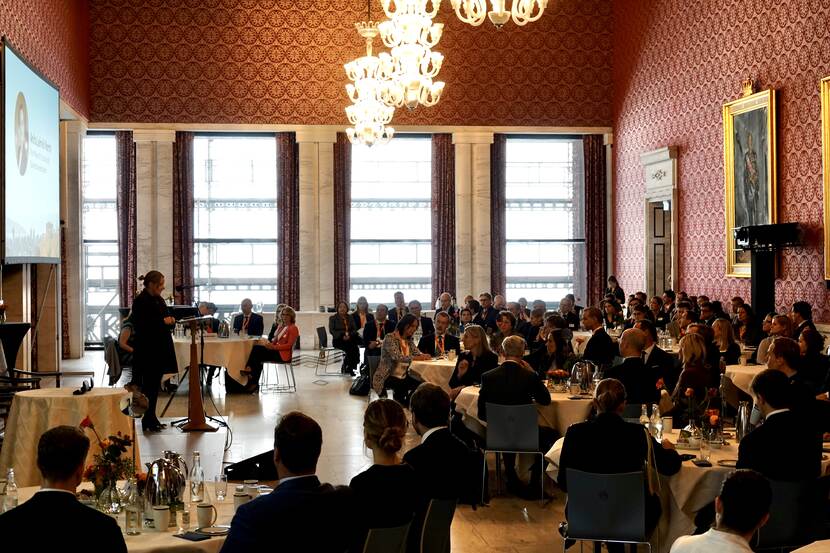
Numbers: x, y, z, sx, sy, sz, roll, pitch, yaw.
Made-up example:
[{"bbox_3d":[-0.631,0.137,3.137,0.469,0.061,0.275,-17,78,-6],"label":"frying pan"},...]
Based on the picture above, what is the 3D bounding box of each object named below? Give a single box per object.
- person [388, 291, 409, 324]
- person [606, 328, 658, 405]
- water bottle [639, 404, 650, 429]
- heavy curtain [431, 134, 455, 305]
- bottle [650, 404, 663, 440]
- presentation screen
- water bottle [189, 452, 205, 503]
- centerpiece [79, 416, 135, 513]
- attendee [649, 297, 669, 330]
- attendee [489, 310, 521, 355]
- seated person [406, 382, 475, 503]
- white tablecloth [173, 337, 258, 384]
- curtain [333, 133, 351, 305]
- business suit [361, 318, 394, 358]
[{"bbox_3d":[-0.300,0.958,24.100,0.520,1.320,0.780,0,1,7],"label":"person"},{"bbox_3d":[1.660,1.080,10.800,0.560,1.330,0.800,0,1,-22],"label":"person"},{"bbox_3d":[1.496,0.949,8.627,0.070,0.240,0.070,0,1,0],"label":"water bottle"},{"bbox_3d":[0.600,-1.100,28.800,0.500,3.950,0.250,0,1,-6],"label":"heavy curtain"},{"bbox_3d":[1.502,0.905,8.300,0.070,0.235,0.070,0,1,-7],"label":"bottle"},{"bbox_3d":[-5.520,-1.610,19.450,0.100,2.870,5.000,0,1,-7],"label":"presentation screen"},{"bbox_3d":[-1.030,0.954,6.320,0.072,0.237,0.072,0,1,0],"label":"water bottle"},{"bbox_3d":[-1.390,0.846,6.020,0.250,0.430,0.250,0,1,7],"label":"centerpiece"},{"bbox_3d":[4.090,1.035,22.533,0.750,1.280,0.500,-1,1,-41],"label":"attendee"},{"bbox_3d":[1.050,1.067,15.800,0.520,1.260,0.780,0,1,20],"label":"attendee"},{"bbox_3d":[-0.010,1.149,6.270,0.800,1.310,0.540,1,1,38],"label":"seated person"},{"bbox_3d":[-3.319,1.356,21.112,1.780,0.750,1.780,0,1,0],"label":"white tablecloth"},{"bbox_3d":[-1.570,-1.090,28.500,0.420,3.950,0.250,0,1,-6],"label":"curtain"},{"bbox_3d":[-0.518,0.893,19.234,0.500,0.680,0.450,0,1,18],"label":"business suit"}]

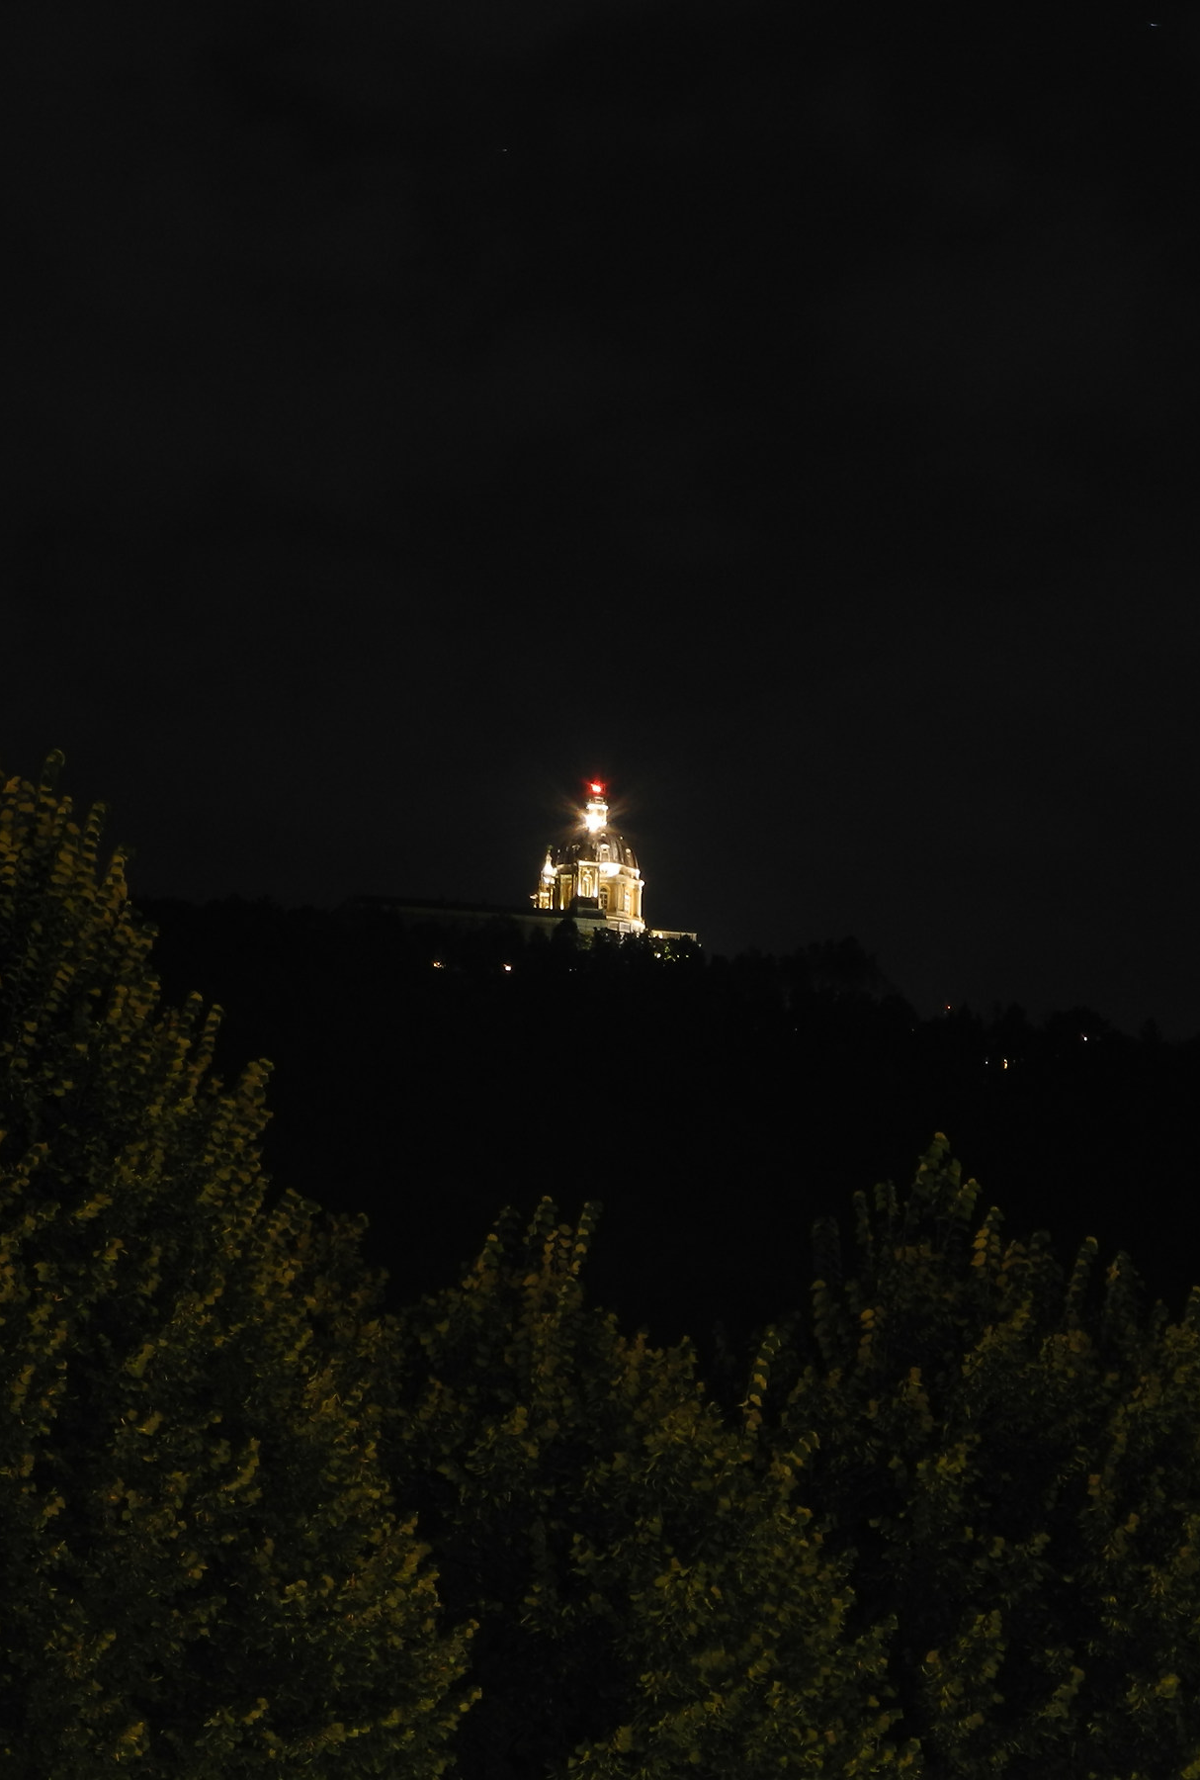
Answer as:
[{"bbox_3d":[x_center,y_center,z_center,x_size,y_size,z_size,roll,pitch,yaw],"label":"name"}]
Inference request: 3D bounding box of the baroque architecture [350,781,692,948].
[{"bbox_3d":[-21.351,1.830,2517.397,100.000,75.000,54.000,4,-11,-14],"label":"baroque architecture"}]

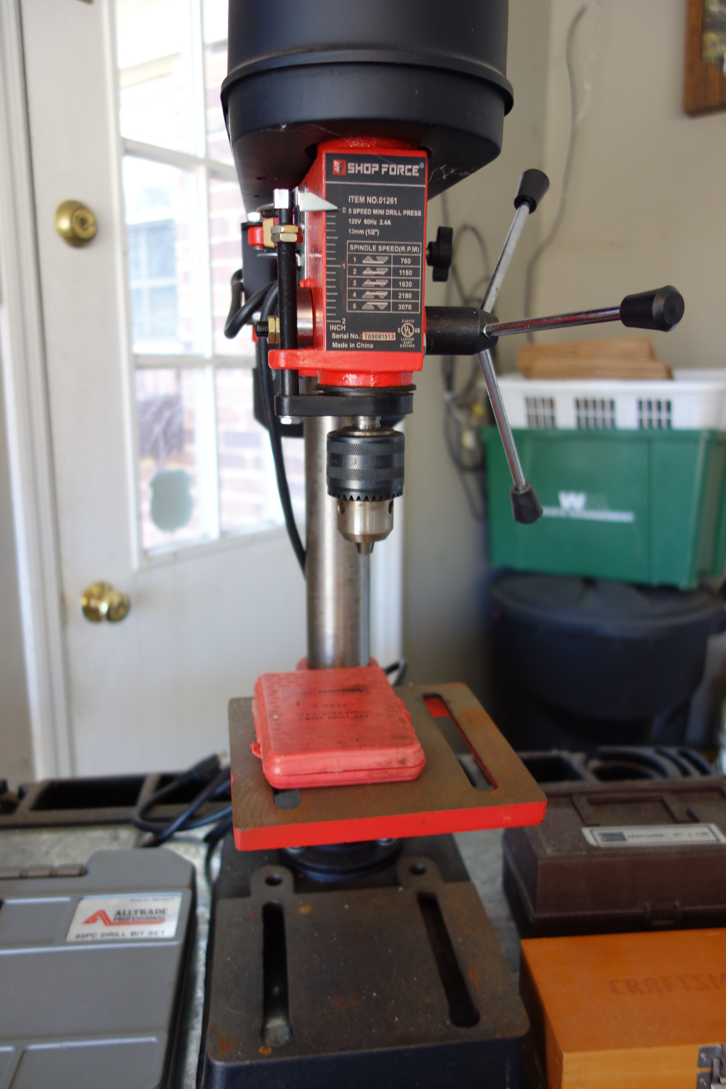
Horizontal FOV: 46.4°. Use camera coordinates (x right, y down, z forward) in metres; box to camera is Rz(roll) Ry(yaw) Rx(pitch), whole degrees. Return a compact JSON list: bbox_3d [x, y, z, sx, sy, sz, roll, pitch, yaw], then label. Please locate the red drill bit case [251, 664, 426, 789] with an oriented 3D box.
[{"bbox_3d":[-0.018,0.105,0.504,0.092,0.020,0.119,-2,14,-9],"label":"red drill bit case"}]

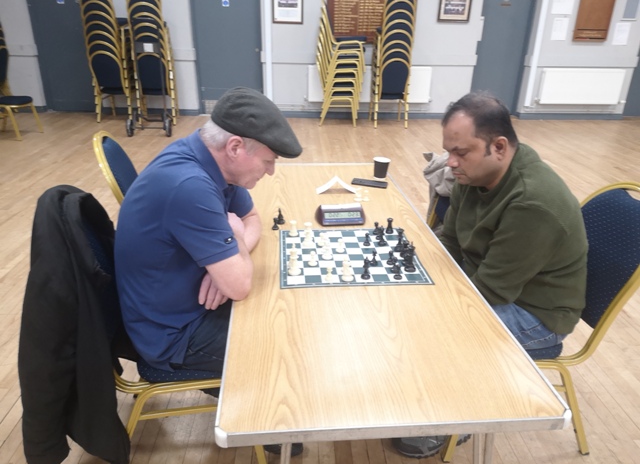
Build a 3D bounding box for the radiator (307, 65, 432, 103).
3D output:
[{"bbox_3d":[0.768,-2.293,7.750,1.890,0.525,0.100,0,23,-2],"label":"radiator"}]

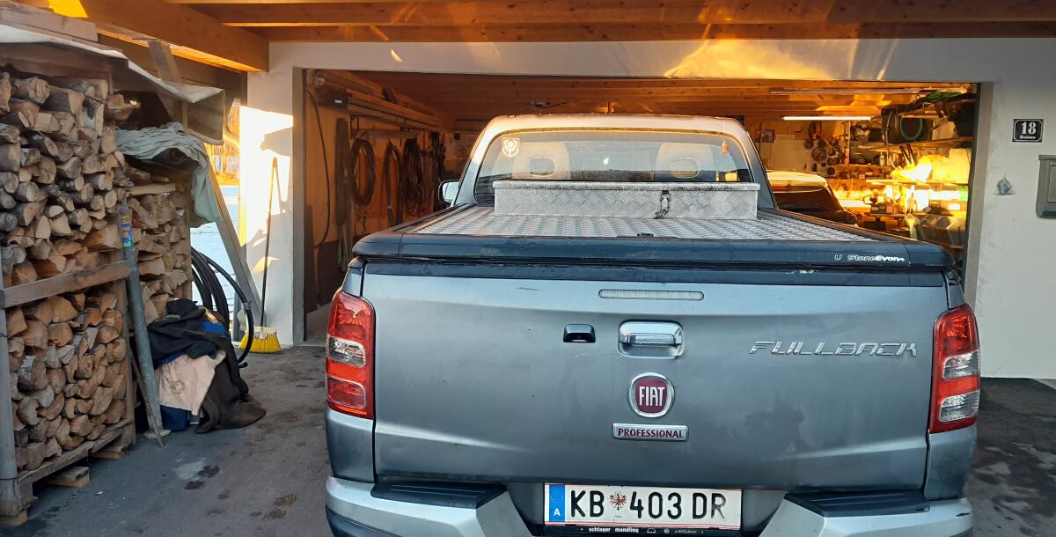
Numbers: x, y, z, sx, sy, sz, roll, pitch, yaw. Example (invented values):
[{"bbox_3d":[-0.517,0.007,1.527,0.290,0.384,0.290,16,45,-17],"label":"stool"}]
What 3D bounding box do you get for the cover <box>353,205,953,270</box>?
[{"bbox_3d":[0.347,-0.144,2.760,1.570,0.085,1.560,1,8,3],"label":"cover"}]

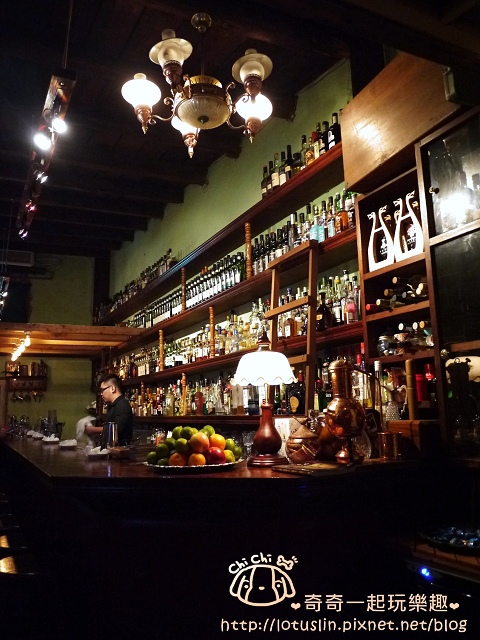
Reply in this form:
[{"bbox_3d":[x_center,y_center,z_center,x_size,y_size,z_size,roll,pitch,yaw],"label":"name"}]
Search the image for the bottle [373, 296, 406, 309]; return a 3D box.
[{"bbox_3d":[0.835,-0.072,2.706,0.300,0.077,0.077,7,-13,-26],"label":"bottle"}]

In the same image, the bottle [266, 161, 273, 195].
[{"bbox_3d":[0.231,-1.004,3.727,0.075,0.297,0.075,-1,-10,0],"label":"bottle"}]

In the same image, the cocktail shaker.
[{"bbox_3d":[-0.854,0.763,3.420,0.094,0.175,0.094,4,-11,-27],"label":"cocktail shaker"}]

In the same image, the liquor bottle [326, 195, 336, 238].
[{"bbox_3d":[0.596,-0.646,3.317,0.070,0.307,0.070,2,-11,-27],"label":"liquor bottle"}]

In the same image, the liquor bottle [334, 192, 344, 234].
[{"bbox_3d":[0.560,-0.575,2.895,0.074,0.281,0.074,3,-11,-27],"label":"liquor bottle"}]

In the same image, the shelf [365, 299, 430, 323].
[{"bbox_3d":[0.932,-0.032,2.749,0.286,0.027,0.457,2,-11,-27],"label":"shelf"}]

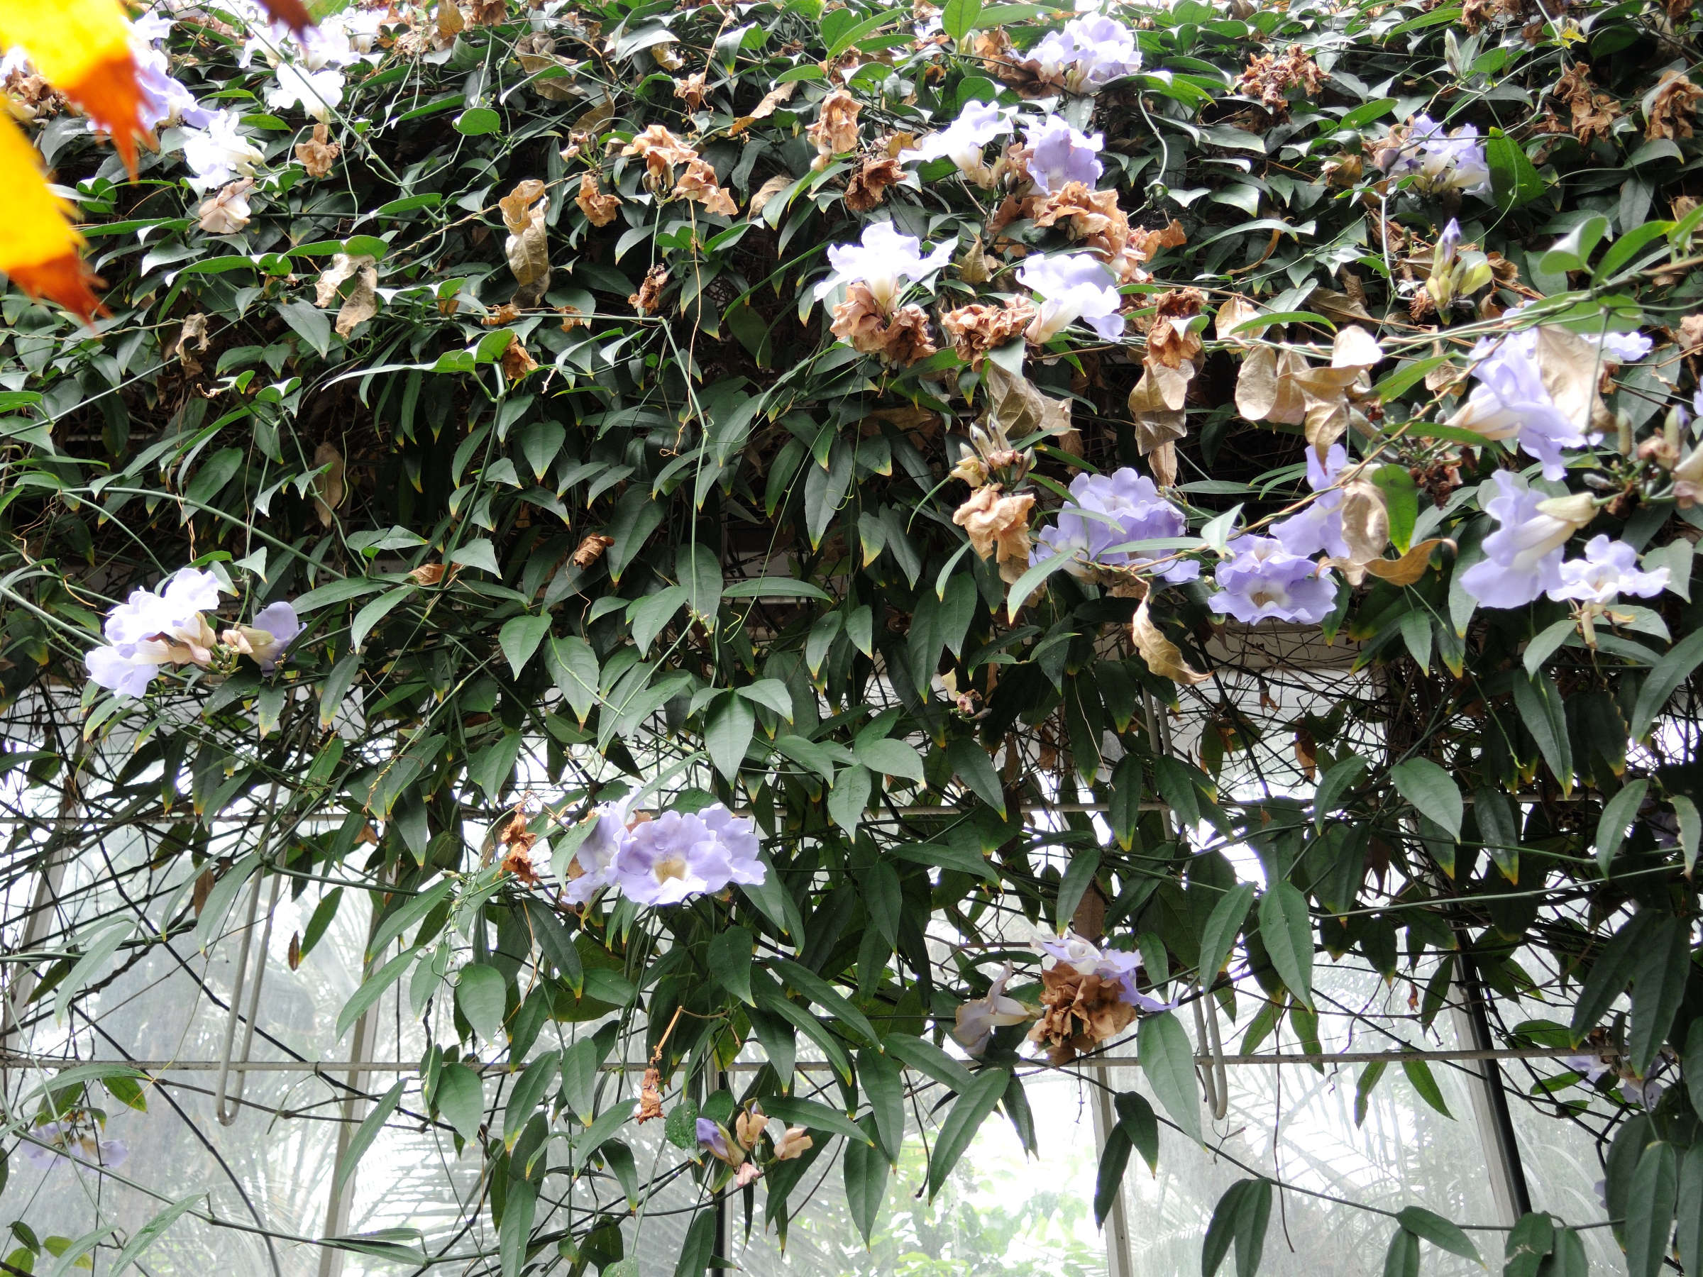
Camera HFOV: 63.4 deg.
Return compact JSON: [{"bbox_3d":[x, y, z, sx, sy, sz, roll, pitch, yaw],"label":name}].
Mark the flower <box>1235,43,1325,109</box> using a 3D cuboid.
[{"bbox_3d":[0.433,-0.569,1.394,0.087,0.050,0.050,-2,-32,-1],"label":"flower"}]

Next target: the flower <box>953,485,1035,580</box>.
[{"bbox_3d":[0.114,-0.085,1.100,0.065,0.072,0.055,-1,-29,0],"label":"flower"}]

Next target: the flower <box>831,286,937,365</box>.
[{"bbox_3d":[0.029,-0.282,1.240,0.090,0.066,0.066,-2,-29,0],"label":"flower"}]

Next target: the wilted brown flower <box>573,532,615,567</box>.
[{"bbox_3d":[-0.271,-0.093,1.450,0.043,0.033,0.035,-2,-29,0],"label":"wilted brown flower"}]

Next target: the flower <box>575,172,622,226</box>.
[{"bbox_3d":[-0.284,-0.494,1.550,0.050,0.056,0.045,-2,-29,0],"label":"flower"}]

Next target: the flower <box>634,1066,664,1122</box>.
[{"bbox_3d":[-0.142,0.321,0.970,0.021,0.038,0.020,3,-32,-7],"label":"flower"}]

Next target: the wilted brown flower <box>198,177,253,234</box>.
[{"bbox_3d":[-0.545,-0.377,1.200,0.038,0.044,0.042,25,-25,19],"label":"wilted brown flower"}]

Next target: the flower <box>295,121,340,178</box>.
[{"bbox_3d":[-0.613,-0.562,1.580,0.050,0.060,0.045,-2,-29,0],"label":"flower"}]

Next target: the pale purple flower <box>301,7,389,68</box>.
[{"bbox_3d":[-0.520,-0.617,1.414,0.085,0.048,0.050,-2,-32,-1],"label":"pale purple flower"}]

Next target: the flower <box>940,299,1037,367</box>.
[{"bbox_3d":[0.119,-0.267,1.200,0.083,0.055,0.055,-1,-29,0],"label":"flower"}]

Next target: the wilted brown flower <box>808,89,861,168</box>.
[{"bbox_3d":[-0.018,-0.530,1.430,0.056,0.078,0.050,-1,-29,0],"label":"wilted brown flower"}]

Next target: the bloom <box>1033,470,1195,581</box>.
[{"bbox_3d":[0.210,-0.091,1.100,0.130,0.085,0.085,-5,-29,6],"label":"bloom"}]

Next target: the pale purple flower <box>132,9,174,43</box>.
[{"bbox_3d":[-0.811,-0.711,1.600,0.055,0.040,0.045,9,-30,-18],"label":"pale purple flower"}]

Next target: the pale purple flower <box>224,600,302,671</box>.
[{"bbox_3d":[-0.500,-0.001,1.170,0.060,0.060,0.055,0,-28,-30],"label":"pale purple flower"}]

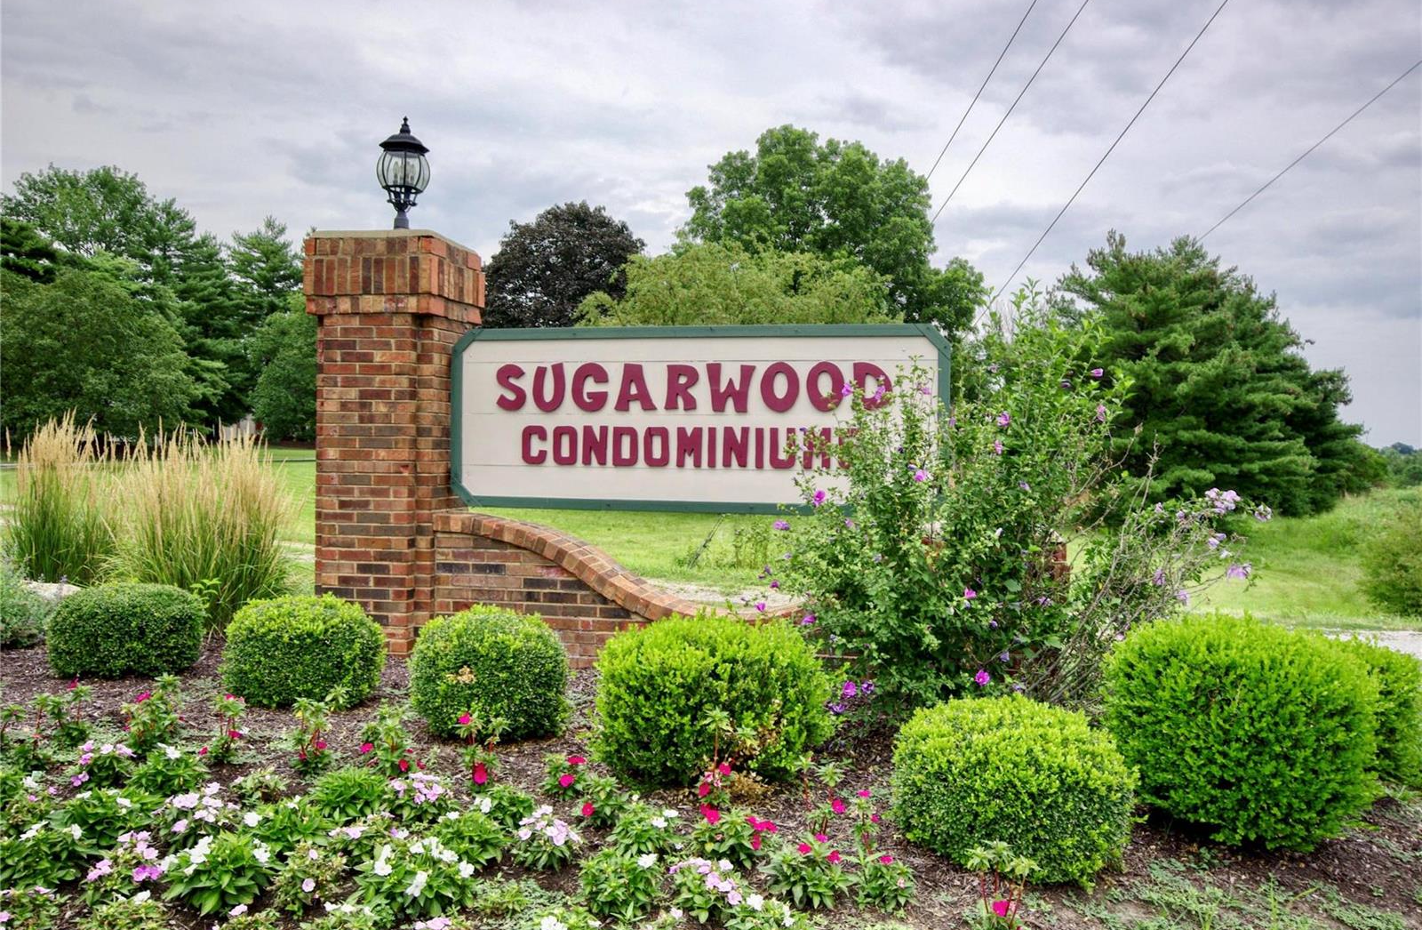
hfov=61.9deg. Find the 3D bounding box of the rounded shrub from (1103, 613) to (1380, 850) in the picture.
[{"bbox_3d":[2.004,0.928,4.480,1.000,0.750,0.980,1,1,19],"label":"rounded shrub"}]

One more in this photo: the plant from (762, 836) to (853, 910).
[{"bbox_3d":[0.284,1.184,3.470,0.270,0.190,0.260,1,1,6],"label":"plant"}]

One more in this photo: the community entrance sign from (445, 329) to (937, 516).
[{"bbox_3d":[-0.113,-0.239,6.330,2.735,0.987,0.080,1,1,13],"label":"community entrance sign"}]

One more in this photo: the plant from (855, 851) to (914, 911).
[{"bbox_3d":[0.470,1.118,3.186,0.158,0.160,0.158,1,1,0],"label":"plant"}]

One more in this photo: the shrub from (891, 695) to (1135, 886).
[{"bbox_3d":[1.029,1.038,4.030,0.810,0.505,0.800,1,1,11],"label":"shrub"}]

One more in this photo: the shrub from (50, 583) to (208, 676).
[{"bbox_3d":[-3.043,0.811,6.170,0.800,0.415,0.780,1,1,-11],"label":"shrub"}]

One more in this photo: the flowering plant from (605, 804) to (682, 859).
[{"bbox_3d":[-0.203,1.097,3.558,0.229,0.153,0.229,1,1,0],"label":"flowering plant"}]

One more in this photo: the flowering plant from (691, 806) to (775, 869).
[{"bbox_3d":[0.065,1.093,3.490,0.245,0.173,0.245,1,1,0],"label":"flowering plant"}]

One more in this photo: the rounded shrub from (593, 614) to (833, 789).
[{"bbox_3d":[0.016,0.907,4.870,0.940,0.585,0.880,1,1,9],"label":"rounded shrub"}]

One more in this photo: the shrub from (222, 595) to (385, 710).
[{"bbox_3d":[-1.809,0.830,5.304,0.641,0.481,0.641,1,1,0],"label":"shrub"}]

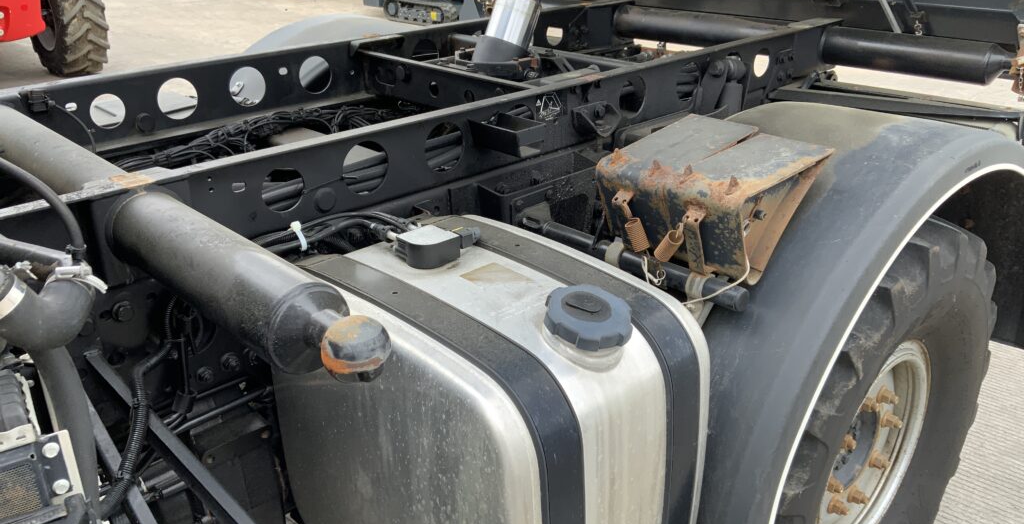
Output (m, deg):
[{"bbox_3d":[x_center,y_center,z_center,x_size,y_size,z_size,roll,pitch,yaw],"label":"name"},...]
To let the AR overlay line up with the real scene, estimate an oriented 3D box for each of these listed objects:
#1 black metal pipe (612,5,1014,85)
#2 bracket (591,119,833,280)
[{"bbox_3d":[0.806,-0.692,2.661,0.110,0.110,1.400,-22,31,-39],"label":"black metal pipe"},{"bbox_3d":[0.362,-0.119,1.528,0.305,0.185,0.295,-22,31,-39],"label":"bracket"}]

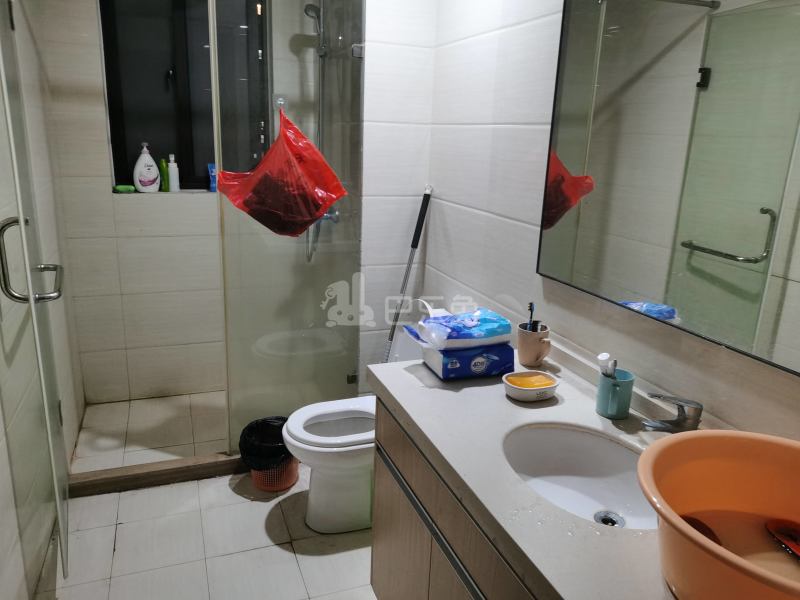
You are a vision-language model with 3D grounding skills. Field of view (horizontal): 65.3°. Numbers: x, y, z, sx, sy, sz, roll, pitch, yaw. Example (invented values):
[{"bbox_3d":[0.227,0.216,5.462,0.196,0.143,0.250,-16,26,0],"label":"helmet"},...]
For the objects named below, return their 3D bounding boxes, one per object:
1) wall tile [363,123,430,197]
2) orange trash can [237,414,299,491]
[{"bbox_3d":[-0.018,-0.586,2.612,0.299,0.300,0.012,-4,16,-20],"label":"wall tile"},{"bbox_3d":[-0.531,0.659,2.635,0.255,0.231,0.255,2,15,0],"label":"orange trash can"}]

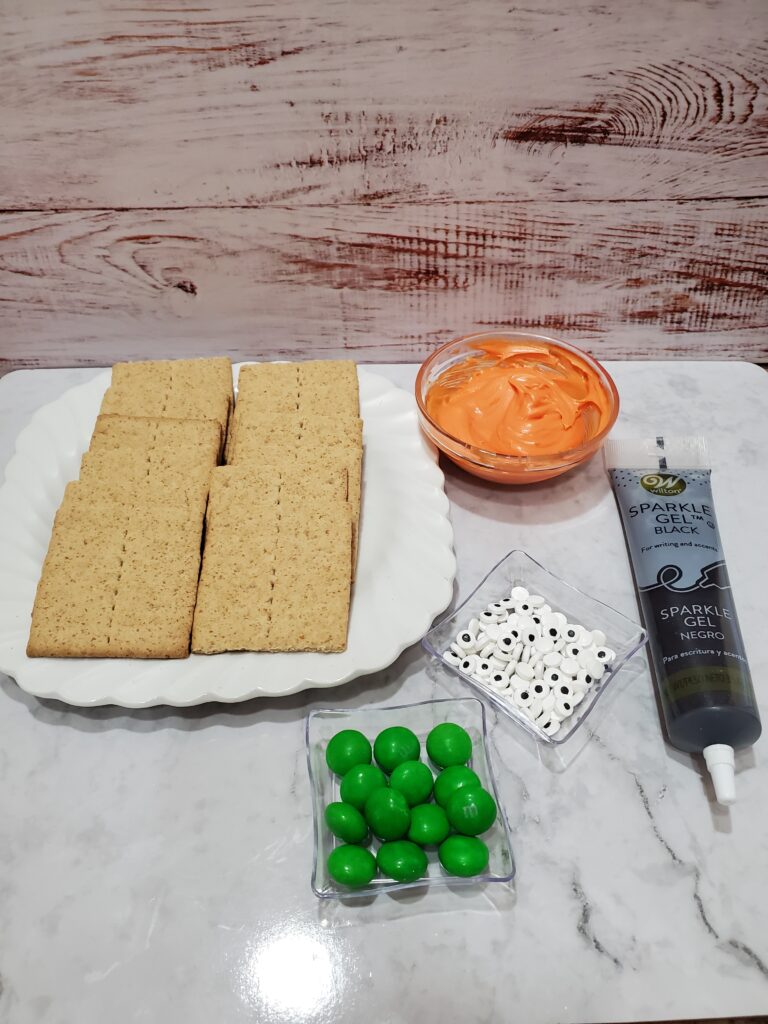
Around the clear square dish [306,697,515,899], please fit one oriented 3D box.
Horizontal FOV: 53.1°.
[{"bbox_3d":[0.007,0.095,0.253,0.060,0.017,0.060,-3,49,-4],"label":"clear square dish"}]

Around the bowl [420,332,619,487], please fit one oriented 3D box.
[{"bbox_3d":[0.059,-0.041,0.360,0.092,0.037,0.092,0,49,0],"label":"bowl"}]

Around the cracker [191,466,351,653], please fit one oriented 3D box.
[{"bbox_3d":[-0.042,0.021,0.301,0.058,0.006,0.071,0,61,-1],"label":"cracker"}]

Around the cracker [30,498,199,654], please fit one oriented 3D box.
[{"bbox_3d":[-0.099,0.026,0.291,0.058,0.006,0.059,0,64,-1],"label":"cracker"}]

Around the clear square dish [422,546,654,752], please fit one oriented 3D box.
[{"bbox_3d":[0.056,0.052,0.291,0.059,0.017,0.059,35,57,26],"label":"clear square dish"}]

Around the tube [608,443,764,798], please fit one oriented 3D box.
[{"bbox_3d":[0.122,0.024,0.306,0.052,0.034,0.183,6,49,4],"label":"tube"}]

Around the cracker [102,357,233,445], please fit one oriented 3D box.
[{"bbox_3d":[-0.101,-0.047,0.363,0.058,0.006,0.061,-3,58,-4],"label":"cracker"}]

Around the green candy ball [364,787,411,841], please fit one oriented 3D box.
[{"bbox_3d":[0.001,0.096,0.246,0.015,0.015,0.017,0,49,0],"label":"green candy ball"}]

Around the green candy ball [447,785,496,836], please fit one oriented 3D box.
[{"bbox_3d":[0.028,0.095,0.246,0.016,0.015,0.016,0,49,0],"label":"green candy ball"}]

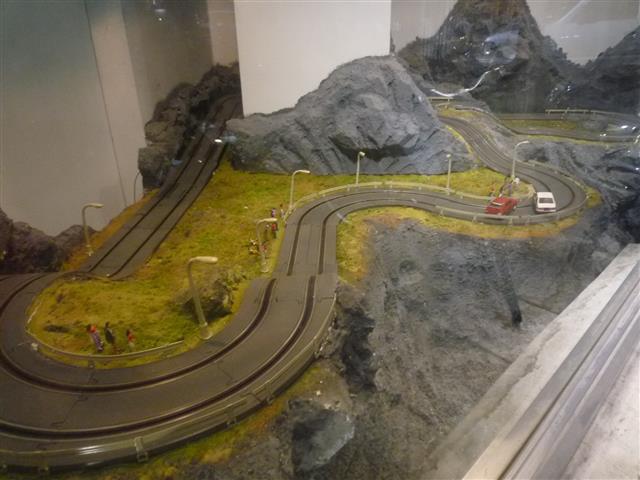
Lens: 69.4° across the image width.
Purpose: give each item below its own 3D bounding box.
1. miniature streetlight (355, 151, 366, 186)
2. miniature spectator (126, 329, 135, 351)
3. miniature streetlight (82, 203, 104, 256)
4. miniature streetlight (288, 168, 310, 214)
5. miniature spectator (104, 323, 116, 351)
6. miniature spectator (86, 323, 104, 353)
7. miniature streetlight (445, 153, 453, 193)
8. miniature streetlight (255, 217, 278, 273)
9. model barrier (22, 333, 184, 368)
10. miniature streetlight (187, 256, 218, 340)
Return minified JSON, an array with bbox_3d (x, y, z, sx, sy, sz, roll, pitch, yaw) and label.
[{"bbox_3d":[0.071,-0.123,0.822,0.009,0.063,0.029,-14,28,-25],"label":"miniature streetlight"},{"bbox_3d":[-0.137,0.072,0.335,0.007,0.019,0.006,-5,25,-9],"label":"miniature spectator"},{"bbox_3d":[-0.277,-0.012,0.575,0.031,0.070,0.009,-1,25,0],"label":"miniature streetlight"},{"bbox_3d":[-0.029,-0.073,0.695,0.030,0.070,0.009,2,25,7],"label":"miniature streetlight"},{"bbox_3d":[-0.151,0.070,0.334,0.007,0.025,0.006,-1,25,0],"label":"miniature spectator"},{"bbox_3d":[-0.162,0.071,0.333,0.008,0.024,0.007,0,25,3],"label":"miniature spectator"},{"bbox_3d":[0.214,-0.106,0.762,0.009,0.066,0.029,5,26,14],"label":"miniature streetlight"},{"bbox_3d":[-0.058,0.007,0.528,0.029,0.067,0.009,1,25,4],"label":"miniature streetlight"},{"bbox_3d":[-0.159,0.080,0.330,0.124,0.011,0.025,2,25,6],"label":"model barrier"},{"bbox_3d":[-0.080,0.044,0.334,0.027,0.069,0.009,9,26,20],"label":"miniature streetlight"}]

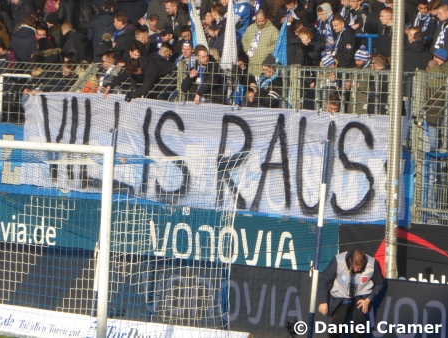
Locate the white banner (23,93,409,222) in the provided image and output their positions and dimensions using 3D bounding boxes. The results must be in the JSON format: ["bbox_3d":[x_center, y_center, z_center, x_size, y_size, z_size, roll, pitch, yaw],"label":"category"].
[{"bbox_3d":[-0.280,-0.200,69.200,0.150,1.530,10.100,1,2,-33],"label":"white banner"}]

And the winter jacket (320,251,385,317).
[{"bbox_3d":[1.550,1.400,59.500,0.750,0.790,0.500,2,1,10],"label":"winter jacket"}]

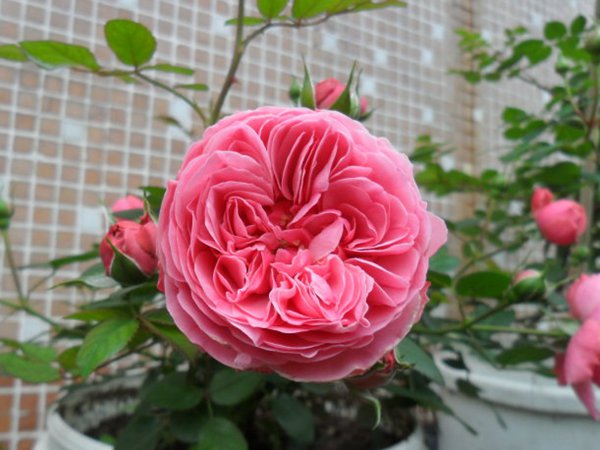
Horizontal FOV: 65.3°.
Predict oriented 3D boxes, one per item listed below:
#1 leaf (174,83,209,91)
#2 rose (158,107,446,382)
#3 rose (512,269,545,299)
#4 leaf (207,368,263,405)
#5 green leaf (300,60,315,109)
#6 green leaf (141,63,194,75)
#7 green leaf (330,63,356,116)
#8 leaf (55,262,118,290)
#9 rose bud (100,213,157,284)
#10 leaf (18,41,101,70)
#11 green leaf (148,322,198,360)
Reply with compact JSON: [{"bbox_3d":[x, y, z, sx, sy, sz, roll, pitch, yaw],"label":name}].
[{"bbox_3d":[-0.066,-0.084,0.285,0.022,0.004,0.013,1,9,6],"label":"leaf"},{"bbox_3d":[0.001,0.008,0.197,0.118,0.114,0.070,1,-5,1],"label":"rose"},{"bbox_3d":[0.195,0.051,0.400,0.023,0.027,0.023,36,6,0],"label":"rose"},{"bbox_3d":[-0.052,0.130,0.375,0.046,0.031,0.006,-21,-32,-21],"label":"leaf"},{"bbox_3d":[0.004,-0.080,0.265,0.009,0.029,0.007,-8,-6,6],"label":"green leaf"},{"bbox_3d":[-0.088,-0.104,0.310,0.036,0.006,0.020,2,-12,-4],"label":"green leaf"},{"bbox_3d":[0.024,-0.077,0.265,0.014,0.031,0.007,21,-6,-11],"label":"green leaf"},{"bbox_3d":[-0.126,0.030,0.275,0.036,0.007,0.018,-6,37,2],"label":"leaf"},{"bbox_3d":[-0.093,0.012,0.258,0.030,0.034,0.030,-16,18,0],"label":"rose bud"},{"bbox_3d":[-0.159,-0.112,0.310,0.055,0.008,0.025,19,-30,0],"label":"leaf"},{"bbox_3d":[-0.070,0.064,0.260,0.038,0.020,0.007,20,-40,17],"label":"green leaf"}]

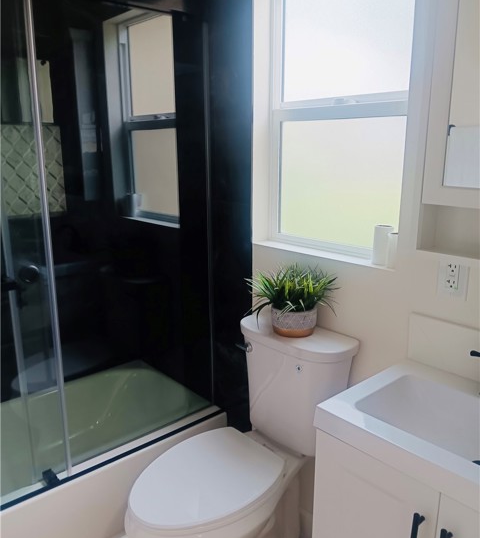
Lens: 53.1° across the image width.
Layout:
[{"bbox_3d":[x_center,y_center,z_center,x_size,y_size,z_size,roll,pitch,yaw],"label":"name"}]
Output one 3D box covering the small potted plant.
[{"bbox_3d":[0.165,0.103,1.549,0.250,0.210,0.290,-12,17,-41],"label":"small potted plant"}]

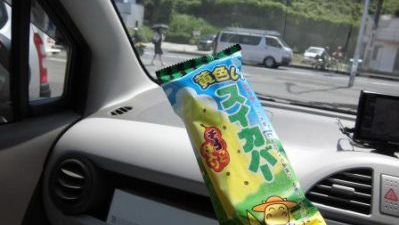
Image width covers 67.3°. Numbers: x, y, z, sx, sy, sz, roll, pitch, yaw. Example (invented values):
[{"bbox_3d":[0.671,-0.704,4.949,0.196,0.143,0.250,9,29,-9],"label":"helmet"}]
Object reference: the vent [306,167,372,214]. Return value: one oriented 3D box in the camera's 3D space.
[{"bbox_3d":[0.219,0.112,0.471,0.093,0.072,0.030,9,2,21],"label":"vent"}]

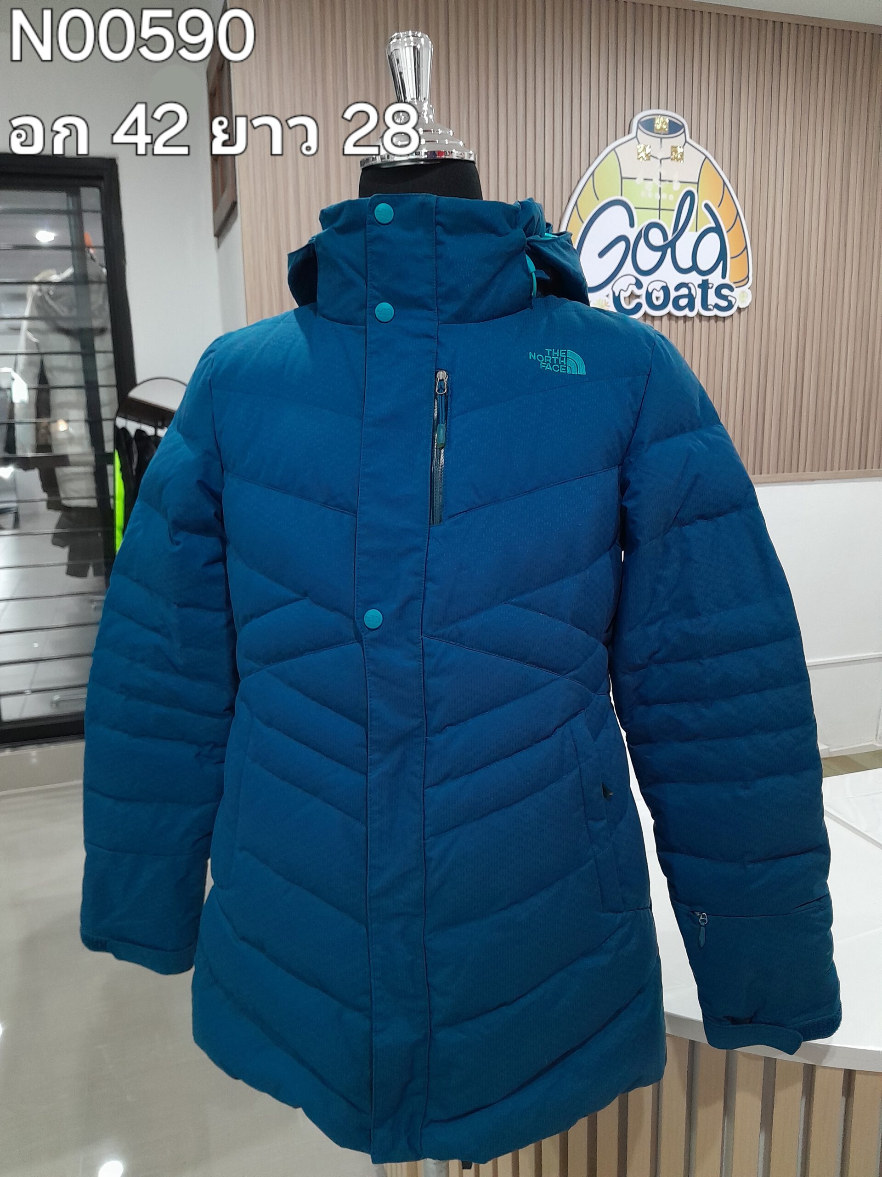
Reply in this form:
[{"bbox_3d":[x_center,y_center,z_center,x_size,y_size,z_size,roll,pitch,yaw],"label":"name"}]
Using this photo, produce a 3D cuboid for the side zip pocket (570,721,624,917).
[{"bbox_3d":[0.137,0.199,0.775,0.029,0.168,0.014,-13,6,-37],"label":"side zip pocket"}]

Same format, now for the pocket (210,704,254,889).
[{"bbox_3d":[-0.192,0.194,0.818,0.014,0.170,0.029,2,8,-41],"label":"pocket"}]

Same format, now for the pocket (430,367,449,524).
[{"bbox_3d":[-0.001,-0.109,0.686,0.014,0.119,0.010,2,1,1],"label":"pocket"}]

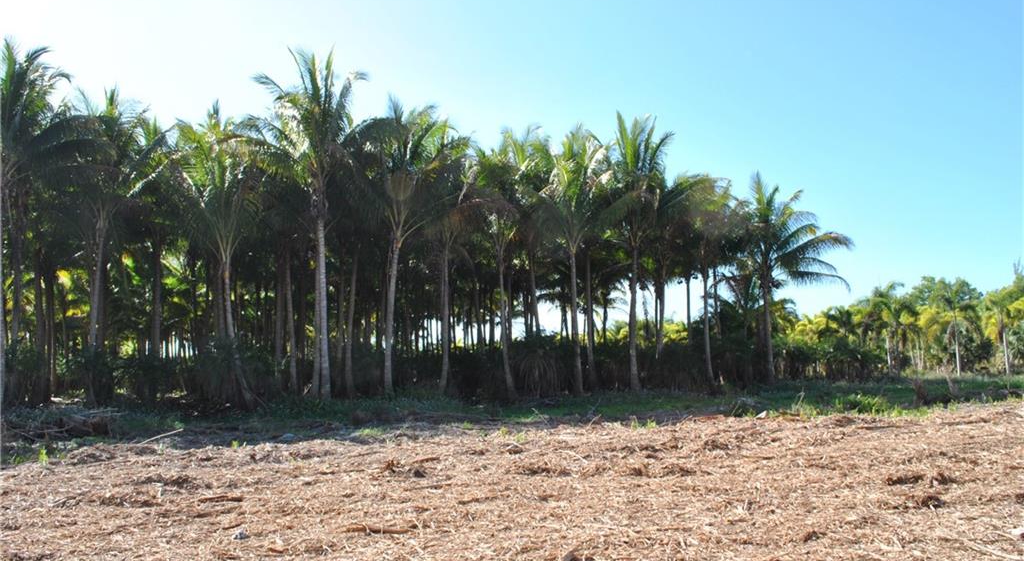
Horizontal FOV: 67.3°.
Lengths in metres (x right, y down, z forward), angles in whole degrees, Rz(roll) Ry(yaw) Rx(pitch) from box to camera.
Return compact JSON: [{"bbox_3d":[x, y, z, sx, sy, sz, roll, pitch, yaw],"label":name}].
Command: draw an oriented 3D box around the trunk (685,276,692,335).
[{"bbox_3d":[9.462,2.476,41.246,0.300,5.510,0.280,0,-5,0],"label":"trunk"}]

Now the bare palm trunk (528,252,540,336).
[{"bbox_3d":[1.109,1.767,36.303,0.500,6.322,0.360,0,-5,0],"label":"bare palm trunk"}]

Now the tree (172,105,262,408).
[{"bbox_3d":[-9.351,-0.847,24.431,2.900,9.660,2.900,0,-5,0],"label":"tree"}]

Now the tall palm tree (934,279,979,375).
[{"bbox_3d":[28.472,2.960,49.283,2.800,6.330,2.800,0,-5,0],"label":"tall palm tree"}]

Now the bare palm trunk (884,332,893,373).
[{"bbox_3d":[24.528,4.720,50.125,0.320,2.790,0.300,0,-5,0],"label":"bare palm trunk"}]

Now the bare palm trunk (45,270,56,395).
[{"bbox_3d":[-16.600,1.891,27.705,0.360,4.600,0.320,0,-5,0],"label":"bare palm trunk"}]

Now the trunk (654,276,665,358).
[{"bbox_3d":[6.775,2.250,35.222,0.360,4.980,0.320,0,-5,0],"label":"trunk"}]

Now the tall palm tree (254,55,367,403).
[{"bbox_3d":[-7.302,-2.148,27.608,4.019,12.706,4.019,0,-5,0],"label":"tall palm tree"}]

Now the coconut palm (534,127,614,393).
[{"bbox_3d":[2.477,-0.869,30.008,3.198,10.605,3.198,0,-5,0],"label":"coconut palm"}]

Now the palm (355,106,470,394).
[{"bbox_3d":[-3.860,-1.413,29.553,4.532,11.548,4.532,0,-5,0],"label":"palm"}]

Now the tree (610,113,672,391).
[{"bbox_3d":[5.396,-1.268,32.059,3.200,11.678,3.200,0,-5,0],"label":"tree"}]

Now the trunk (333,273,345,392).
[{"bbox_3d":[-7.156,2.127,31.733,0.450,4.858,0.360,0,-5,0],"label":"trunk"}]

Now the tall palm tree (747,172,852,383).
[{"bbox_3d":[14.579,-0.223,39.017,5.375,10.804,5.375,0,-5,0],"label":"tall palm tree"}]

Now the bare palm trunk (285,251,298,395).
[{"bbox_3d":[-8.531,1.639,29.766,0.480,5.567,0.360,0,-5,0],"label":"bare palm trunk"}]

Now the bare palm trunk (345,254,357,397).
[{"bbox_3d":[-6.036,1.658,28.757,0.420,5.377,0.360,0,-5,0],"label":"bare palm trunk"}]

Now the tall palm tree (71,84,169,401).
[{"bbox_3d":[-13.025,-1.221,25.468,3.100,10.480,3.100,0,-5,0],"label":"tall palm tree"}]

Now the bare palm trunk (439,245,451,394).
[{"bbox_3d":[-2.656,1.508,30.279,0.450,5.823,0.360,0,-5,0],"label":"bare palm trunk"}]

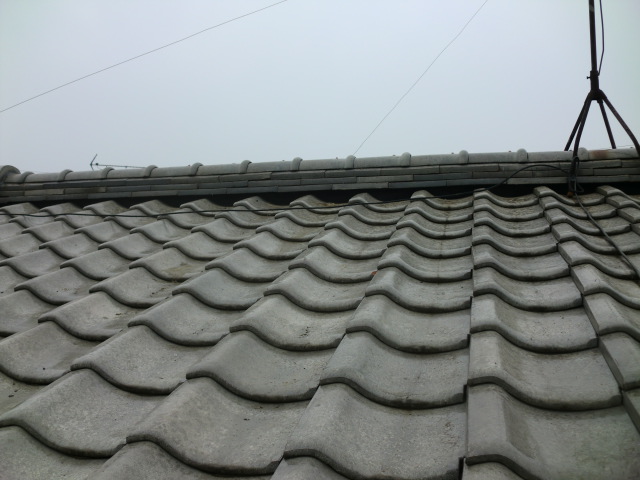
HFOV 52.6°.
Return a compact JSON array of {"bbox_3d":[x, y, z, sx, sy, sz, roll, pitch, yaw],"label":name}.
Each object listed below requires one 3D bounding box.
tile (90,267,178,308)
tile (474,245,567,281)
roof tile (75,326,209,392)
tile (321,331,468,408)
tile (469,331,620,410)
[{"bbox_3d":[-0.475,0.128,1.924,0.285,0.060,0.285,-1,11,14],"label":"tile"},{"bbox_3d":[0.599,0.064,1.898,0.285,0.063,0.280,-1,11,14],"label":"tile"},{"bbox_3d":[-0.339,0.252,1.432,0.285,0.063,0.280,-1,11,14],"label":"roof tile"},{"bbox_3d":[0.174,0.250,1.301,0.285,0.063,0.280,-1,11,14],"label":"tile"},{"bbox_3d":[0.428,0.231,1.222,0.285,0.060,0.285,-1,11,14],"label":"tile"}]

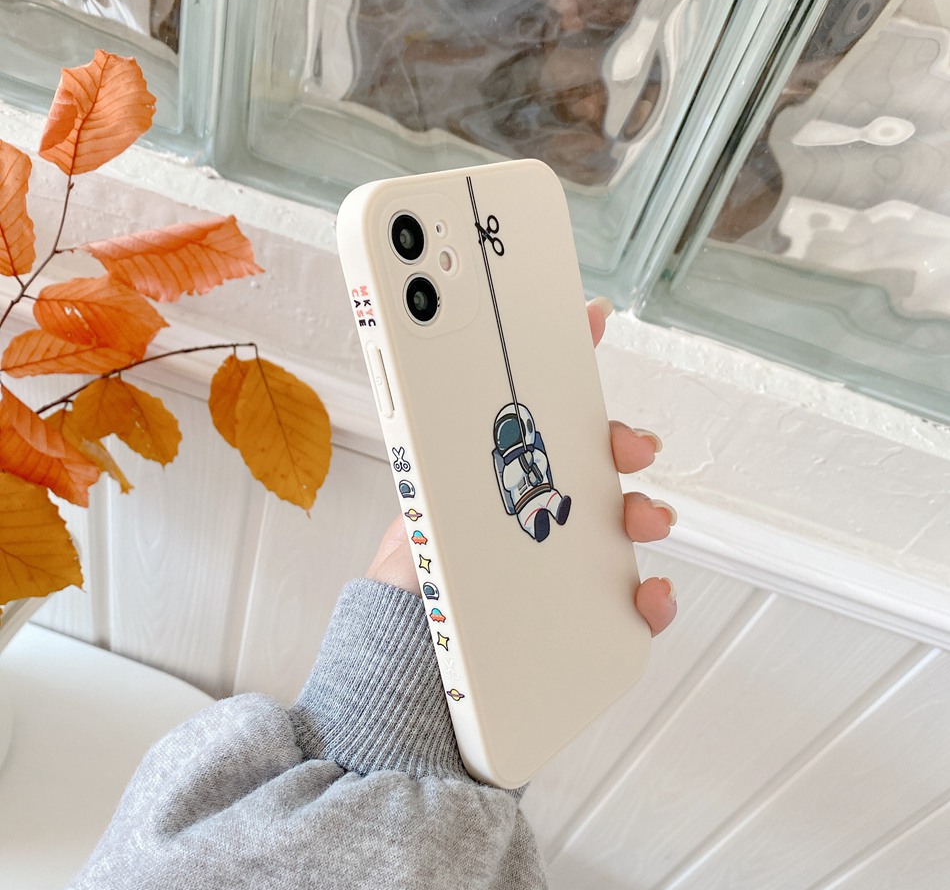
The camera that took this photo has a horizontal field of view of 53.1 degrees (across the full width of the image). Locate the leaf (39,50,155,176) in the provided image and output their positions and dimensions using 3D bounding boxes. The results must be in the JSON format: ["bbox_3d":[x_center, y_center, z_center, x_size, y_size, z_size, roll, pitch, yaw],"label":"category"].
[{"bbox_3d":[-0.118,-0.104,0.298,0.029,0.041,0.011,21,27,-18],"label":"leaf"}]

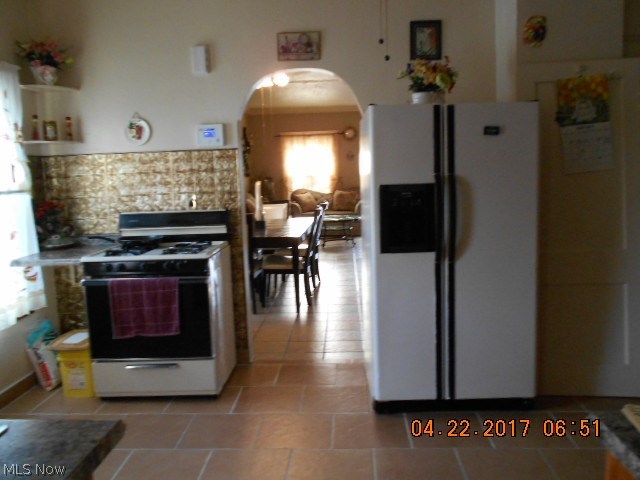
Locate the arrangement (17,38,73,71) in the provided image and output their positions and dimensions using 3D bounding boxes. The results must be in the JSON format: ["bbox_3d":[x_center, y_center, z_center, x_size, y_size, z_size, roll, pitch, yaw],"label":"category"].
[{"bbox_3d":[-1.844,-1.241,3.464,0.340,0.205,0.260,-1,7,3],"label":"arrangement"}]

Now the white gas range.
[{"bbox_3d":[-1.015,0.410,3.408,0.760,1.156,0.670,-1,7,2],"label":"white gas range"}]

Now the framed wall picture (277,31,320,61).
[{"bbox_3d":[-0.138,-1.325,3.551,0.303,0.189,0.020,-1,7,2],"label":"framed wall picture"}]

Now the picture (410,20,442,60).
[{"bbox_3d":[0.728,-1.364,3.540,0.220,0.267,0.020,-1,7,3],"label":"picture"}]

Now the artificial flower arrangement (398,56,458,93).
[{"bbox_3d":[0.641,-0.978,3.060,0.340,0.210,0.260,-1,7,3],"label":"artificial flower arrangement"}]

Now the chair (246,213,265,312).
[{"bbox_3d":[-0.833,0.227,5.360,0.465,1.020,0.555,-1,7,2],"label":"chair"}]

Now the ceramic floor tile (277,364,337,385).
[{"bbox_3d":[-0.088,0.949,3.629,0.407,0.012,0.398,-1,7,2],"label":"ceramic floor tile"}]

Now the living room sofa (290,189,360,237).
[{"bbox_3d":[0.165,-0.556,10.662,1.580,0.970,0.880,-1,7,3],"label":"living room sofa"}]

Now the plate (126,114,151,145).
[{"bbox_3d":[-1.292,-0.787,3.698,0.180,0.215,0.024,-1,7,3],"label":"plate"}]

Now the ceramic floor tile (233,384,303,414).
[{"bbox_3d":[-0.315,1.000,3.243,0.401,0.012,0.401,-1,7,3],"label":"ceramic floor tile"}]

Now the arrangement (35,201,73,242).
[{"bbox_3d":[-1.845,-0.125,3.597,0.260,0.290,0.230,-1,7,3],"label":"arrangement"}]

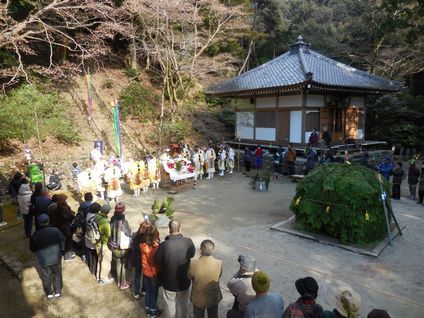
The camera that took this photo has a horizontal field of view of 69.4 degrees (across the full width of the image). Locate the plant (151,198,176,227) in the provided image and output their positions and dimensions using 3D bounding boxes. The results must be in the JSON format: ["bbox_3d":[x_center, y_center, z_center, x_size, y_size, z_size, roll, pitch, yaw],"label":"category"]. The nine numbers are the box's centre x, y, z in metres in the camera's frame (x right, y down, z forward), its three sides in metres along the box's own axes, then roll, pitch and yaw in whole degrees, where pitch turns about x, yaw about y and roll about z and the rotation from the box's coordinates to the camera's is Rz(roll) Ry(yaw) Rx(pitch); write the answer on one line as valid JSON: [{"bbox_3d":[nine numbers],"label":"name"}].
[{"bbox_3d":[-1.490,1.628,9.413,0.720,0.880,0.680,0,7,0],"label":"plant"}]

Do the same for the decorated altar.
[{"bbox_3d":[-1.563,0.795,14.539,1.250,1.200,1.250,-7,10,-42],"label":"decorated altar"}]

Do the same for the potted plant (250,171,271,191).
[{"bbox_3d":[2.221,0.979,14.223,0.850,0.950,0.800,0,7,0],"label":"potted plant"}]

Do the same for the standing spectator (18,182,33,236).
[{"bbox_3d":[-5.090,1.403,8.352,0.440,1.570,0.340,5,9,30],"label":"standing spectator"}]

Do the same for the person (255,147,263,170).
[{"bbox_3d":[2.982,-0.037,19.509,0.500,1.600,0.360,1,8,6],"label":"person"}]

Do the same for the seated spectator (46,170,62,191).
[{"bbox_3d":[-7.259,0.967,14.258,0.550,0.880,0.550,5,9,31],"label":"seated spectator"}]

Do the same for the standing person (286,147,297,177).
[{"bbox_3d":[4.666,0.109,18.177,0.540,1.670,0.380,3,8,20],"label":"standing person"}]

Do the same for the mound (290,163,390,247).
[{"bbox_3d":[3.913,1.075,9.277,2.750,1.900,2.750,7,10,40],"label":"mound"}]

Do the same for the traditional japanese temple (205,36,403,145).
[{"bbox_3d":[7.083,-5.081,24.871,10.890,9.246,10.890,-5,9,-33],"label":"traditional japanese temple"}]

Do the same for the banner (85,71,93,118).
[{"bbox_3d":[-8.651,-4.476,21.500,0.500,3.237,0.350,-3,8,-20],"label":"banner"}]

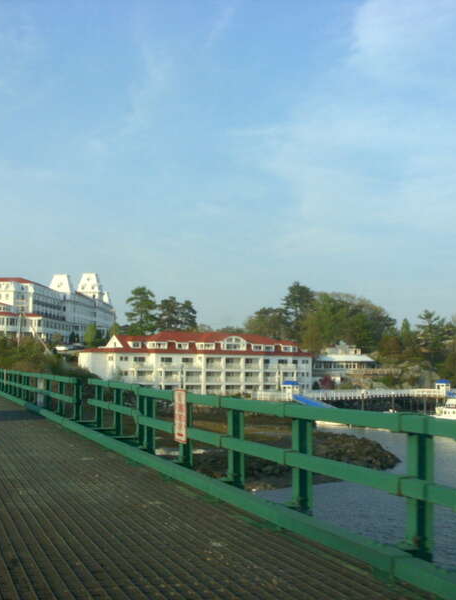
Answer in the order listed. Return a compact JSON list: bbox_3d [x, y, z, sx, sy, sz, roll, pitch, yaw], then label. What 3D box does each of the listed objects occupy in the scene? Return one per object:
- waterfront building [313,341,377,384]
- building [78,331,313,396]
[{"bbox_3d":[26.028,14.590,205.000,14.000,10.000,13.000,3,-5,-28],"label":"waterfront building"},{"bbox_3d":[-6.672,13.666,189.000,46.000,13.600,21.000,3,-5,-29],"label":"building"}]

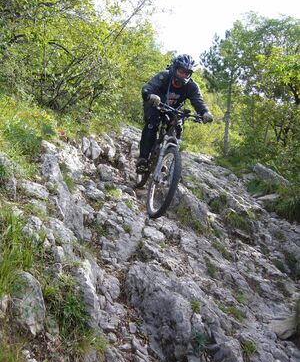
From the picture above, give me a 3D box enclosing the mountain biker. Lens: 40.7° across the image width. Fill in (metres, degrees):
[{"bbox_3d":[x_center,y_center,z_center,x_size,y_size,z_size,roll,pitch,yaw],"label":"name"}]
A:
[{"bbox_3d":[0.205,-0.665,4.130,0.670,1.180,0.820,2,0,-14],"label":"mountain biker"}]

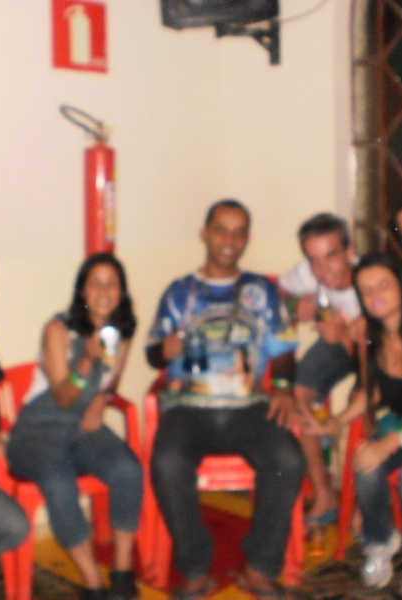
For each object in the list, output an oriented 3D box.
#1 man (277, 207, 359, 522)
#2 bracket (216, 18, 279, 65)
[{"bbox_3d":[0.510,0.326,3.199,0.520,1.310,0.720,2,8,28],"label":"man"},{"bbox_3d":[0.208,-1.156,3.720,0.360,0.210,0.090,-8,9,-39],"label":"bracket"}]

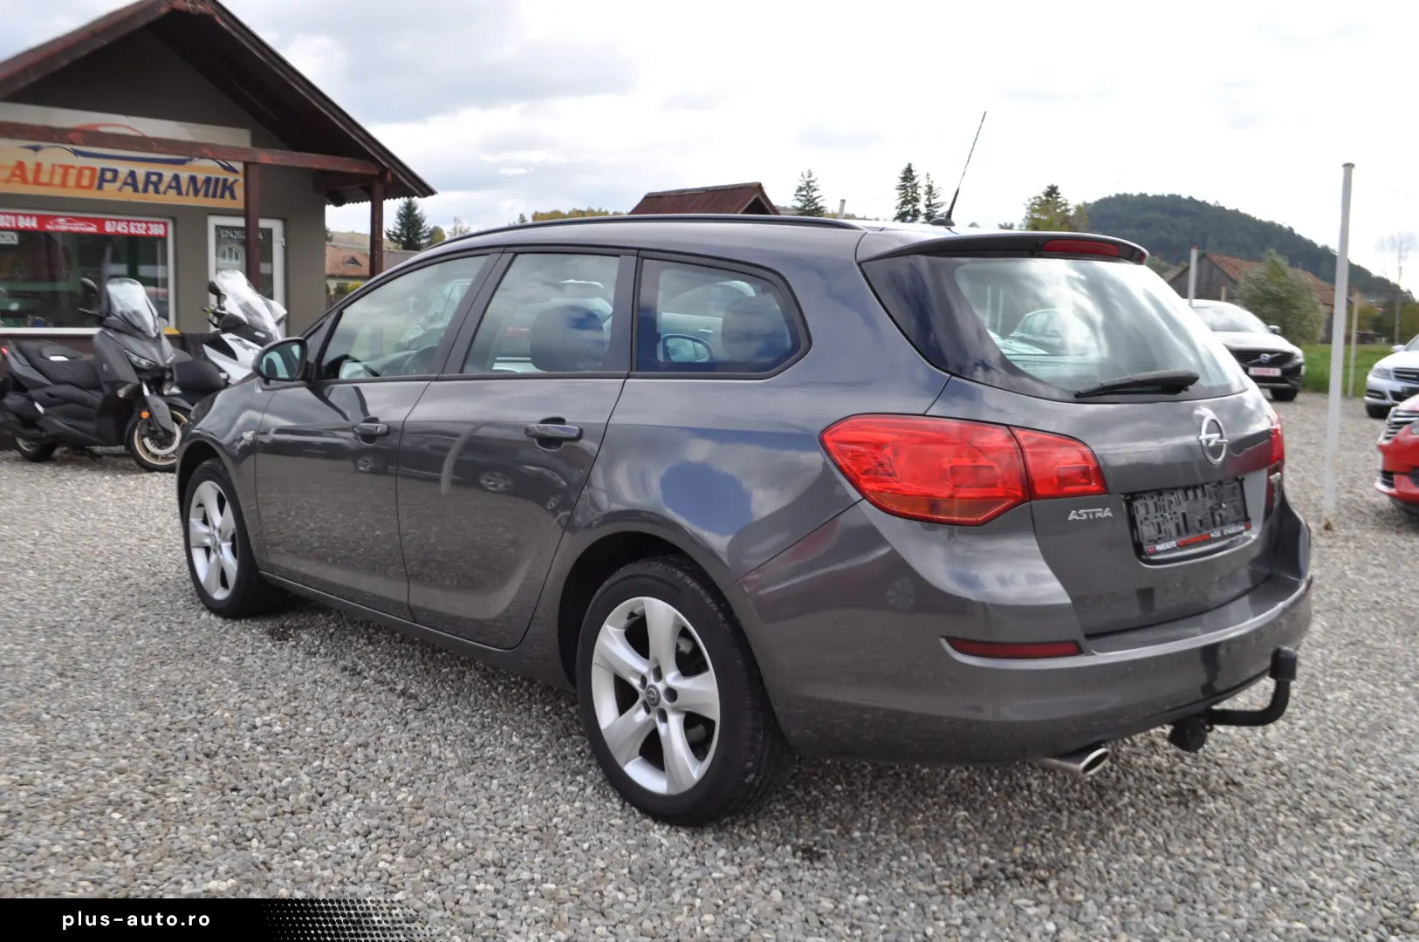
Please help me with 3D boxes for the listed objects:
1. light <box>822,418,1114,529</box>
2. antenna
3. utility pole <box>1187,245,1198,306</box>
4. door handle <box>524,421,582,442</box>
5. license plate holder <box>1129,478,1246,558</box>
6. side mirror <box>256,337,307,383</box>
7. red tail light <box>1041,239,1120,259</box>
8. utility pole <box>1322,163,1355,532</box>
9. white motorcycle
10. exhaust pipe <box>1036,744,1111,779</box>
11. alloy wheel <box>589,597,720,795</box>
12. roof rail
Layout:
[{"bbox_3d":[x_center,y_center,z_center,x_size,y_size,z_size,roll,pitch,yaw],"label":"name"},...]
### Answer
[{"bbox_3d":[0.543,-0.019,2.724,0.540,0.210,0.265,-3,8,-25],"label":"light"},{"bbox_3d":[0.658,-0.798,3.452,0.040,0.290,0.170,-6,10,-42],"label":"antenna"},{"bbox_3d":[5.876,-1.670,15.930,0.075,2.150,0.075,1,7,0],"label":"utility pole"},{"bbox_3d":[-0.412,-0.101,3.373,0.050,0.042,0.225,-6,10,-42],"label":"door handle"},{"bbox_3d":[1.131,0.101,3.034,0.530,0.130,0.020,-6,-6,-42],"label":"license plate holder"},{"bbox_3d":[-1.469,-0.381,4.456,0.195,0.160,0.120,-6,10,-42],"label":"side mirror"},{"bbox_3d":[0.922,-0.546,3.188,0.335,0.036,0.045,-6,10,-42],"label":"red tail light"},{"bbox_3d":[3.792,-0.736,7.833,0.070,2.190,0.070,0,7,0],"label":"utility pole"},{"bbox_3d":[-4.159,-0.879,10.689,2.150,1.480,0.800,6,9,37],"label":"white motorcycle"},{"bbox_3d":[0.780,0.627,2.850,0.082,0.062,0.145,-6,10,-42],"label":"exhaust pipe"},{"bbox_3d":[-0.076,0.543,3.237,0.190,0.480,0.480,-6,10,-42],"label":"alloy wheel"},{"bbox_3d":[-0.260,-0.675,3.608,0.055,0.070,1.830,-6,10,-42],"label":"roof rail"}]

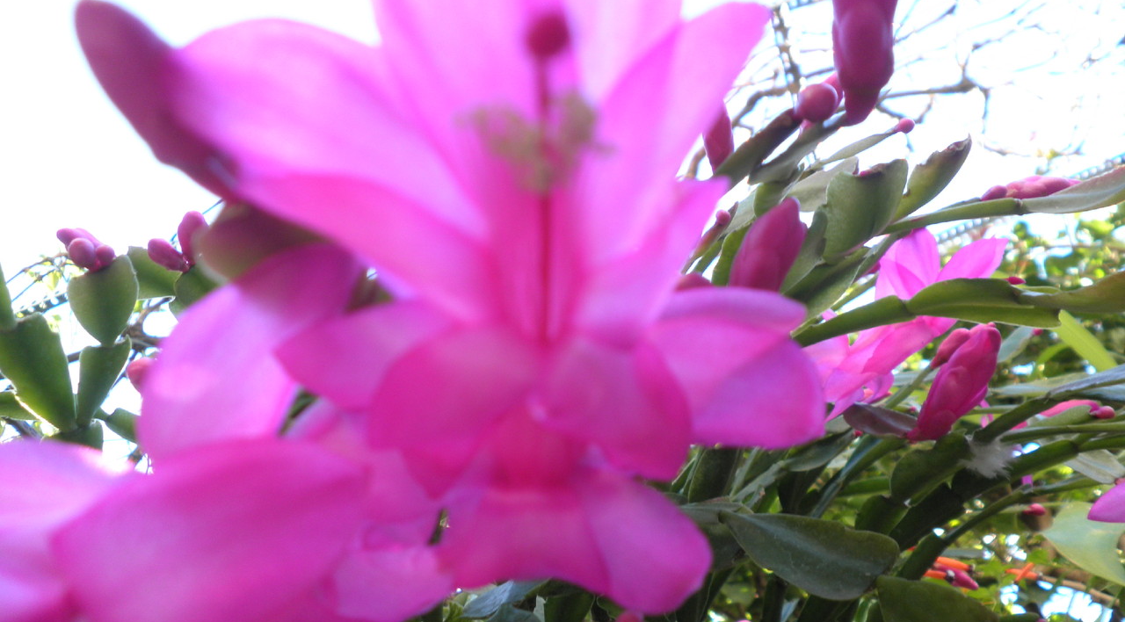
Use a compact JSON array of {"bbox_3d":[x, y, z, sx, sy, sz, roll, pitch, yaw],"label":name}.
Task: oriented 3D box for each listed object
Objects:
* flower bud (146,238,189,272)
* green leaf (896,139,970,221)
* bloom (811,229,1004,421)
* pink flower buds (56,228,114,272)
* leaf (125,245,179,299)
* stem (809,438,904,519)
[{"bbox_3d":[-0.135,-0.019,0.290,0.015,0.009,0.009,34,0,0],"label":"flower bud"},{"bbox_3d":[0.116,-0.042,0.265,0.013,0.034,0.010,41,-6,9],"label":"green leaf"},{"bbox_3d":[0.118,0.004,0.290,0.044,0.068,0.045,44,-6,-12],"label":"bloom"},{"bbox_3d":[-0.164,-0.021,0.290,0.019,0.015,0.015,0,-9,0],"label":"pink flower buds"},{"bbox_3d":[-0.151,-0.014,0.310,0.020,0.022,0.006,-32,-6,5],"label":"leaf"},{"bbox_3d":[0.096,0.054,0.275,0.042,0.010,0.008,-41,-8,-18],"label":"stem"}]

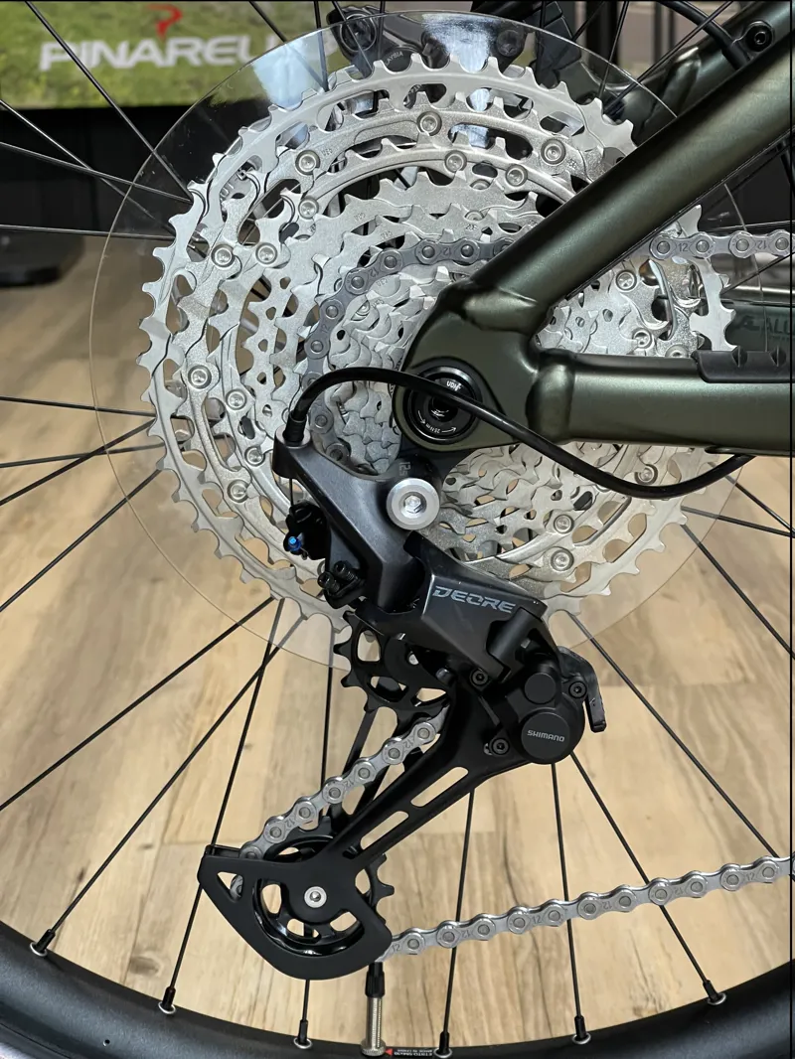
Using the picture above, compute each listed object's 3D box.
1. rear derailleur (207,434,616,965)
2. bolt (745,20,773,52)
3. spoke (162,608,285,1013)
[{"bbox_3d":[0.000,0.064,0.651,0.138,0.196,0.062,0,15,0],"label":"rear derailleur"},{"bbox_3d":[0.134,-0.182,0.726,0.011,0.011,0.008,0,15,0],"label":"bolt"},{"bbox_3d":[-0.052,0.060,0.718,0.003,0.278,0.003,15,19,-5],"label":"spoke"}]

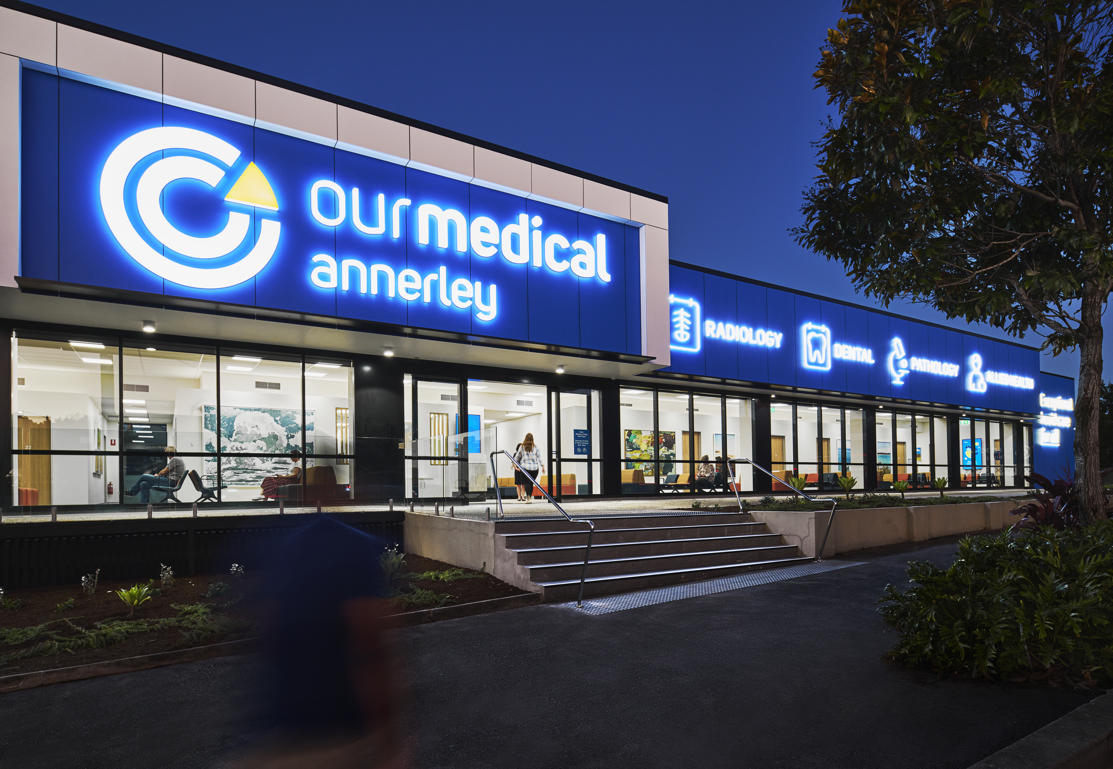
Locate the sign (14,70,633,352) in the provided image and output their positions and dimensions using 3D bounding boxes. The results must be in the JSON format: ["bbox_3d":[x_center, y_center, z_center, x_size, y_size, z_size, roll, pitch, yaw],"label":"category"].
[{"bbox_3d":[-2.590,-2.417,10.634,10.346,2.753,0.250,5,-4,-31],"label":"sign"}]

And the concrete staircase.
[{"bbox_3d":[1.593,2.298,8.583,4.767,0.840,1.295,5,-8,-31],"label":"concrete staircase"}]

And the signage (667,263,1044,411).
[{"bbox_3d":[11.506,-0.881,20.406,21.021,2.694,0.250,5,-4,-31],"label":"signage"}]

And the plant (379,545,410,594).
[{"bbox_3d":[-1.932,2.201,7.250,0.350,0.540,0.350,2,-6,-31],"label":"plant"}]

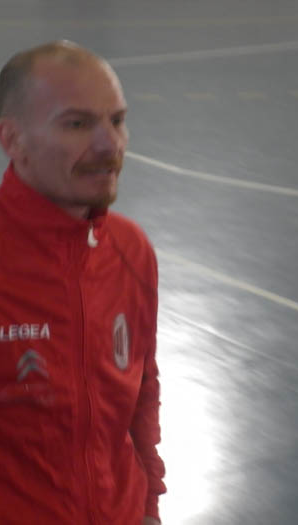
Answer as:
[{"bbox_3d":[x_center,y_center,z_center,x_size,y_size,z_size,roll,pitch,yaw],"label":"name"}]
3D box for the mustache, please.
[{"bbox_3d":[-0.066,-0.133,3.100,0.072,0.023,0.030,-10,17,-34],"label":"mustache"}]

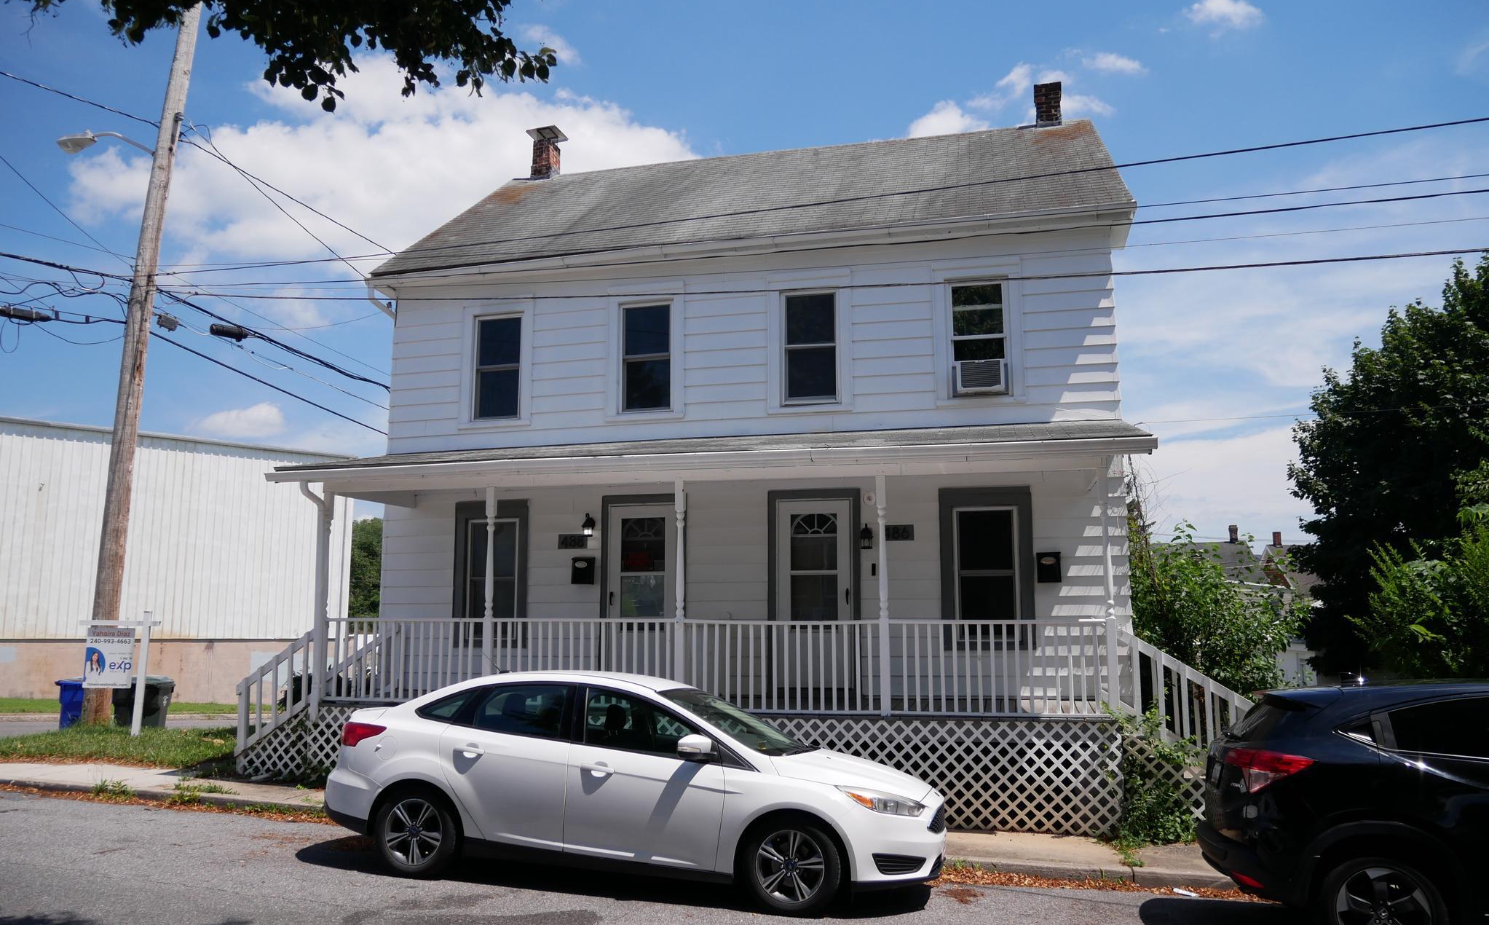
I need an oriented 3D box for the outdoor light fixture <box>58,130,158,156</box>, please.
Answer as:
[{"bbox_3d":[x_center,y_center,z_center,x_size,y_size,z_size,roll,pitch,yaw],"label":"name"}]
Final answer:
[{"bbox_3d":[-9.262,-4.649,14.978,1.730,0.450,0.340,-2,-8,14],"label":"outdoor light fixture"}]

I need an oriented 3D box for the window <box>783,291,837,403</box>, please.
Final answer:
[{"bbox_3d":[0.745,-1.315,11.818,0.634,1.315,0.130,-2,-8,14],"label":"window"}]

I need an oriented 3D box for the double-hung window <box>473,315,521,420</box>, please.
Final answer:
[{"bbox_3d":[-3.052,-1.171,12.755,0.662,1.309,0.130,-2,-8,14],"label":"double-hung window"}]

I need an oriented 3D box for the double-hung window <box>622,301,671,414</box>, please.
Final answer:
[{"bbox_3d":[-1.170,-1.254,12.292,0.643,1.318,0.130,-2,-8,14],"label":"double-hung window"}]

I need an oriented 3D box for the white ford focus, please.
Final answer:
[{"bbox_3d":[-0.827,2.283,7.707,4.530,1.475,1.860,-1,-9,14],"label":"white ford focus"}]

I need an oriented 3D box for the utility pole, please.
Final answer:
[{"bbox_3d":[-8.340,-1.731,14.419,0.320,10.550,0.320,1,-7,14],"label":"utility pole"}]

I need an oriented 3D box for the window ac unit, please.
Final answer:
[{"bbox_3d":[2.573,-0.928,11.255,0.530,0.370,0.420,-2,-8,14],"label":"window ac unit"}]

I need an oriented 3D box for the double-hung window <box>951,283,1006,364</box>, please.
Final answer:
[{"bbox_3d":[2.584,-1.354,11.360,0.610,1.264,0.130,-2,-8,14],"label":"double-hung window"}]

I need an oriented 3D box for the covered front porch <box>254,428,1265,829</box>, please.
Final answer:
[{"bbox_3d":[-0.342,1.469,10.582,9.933,3.813,2.246,-2,-8,14],"label":"covered front porch"}]

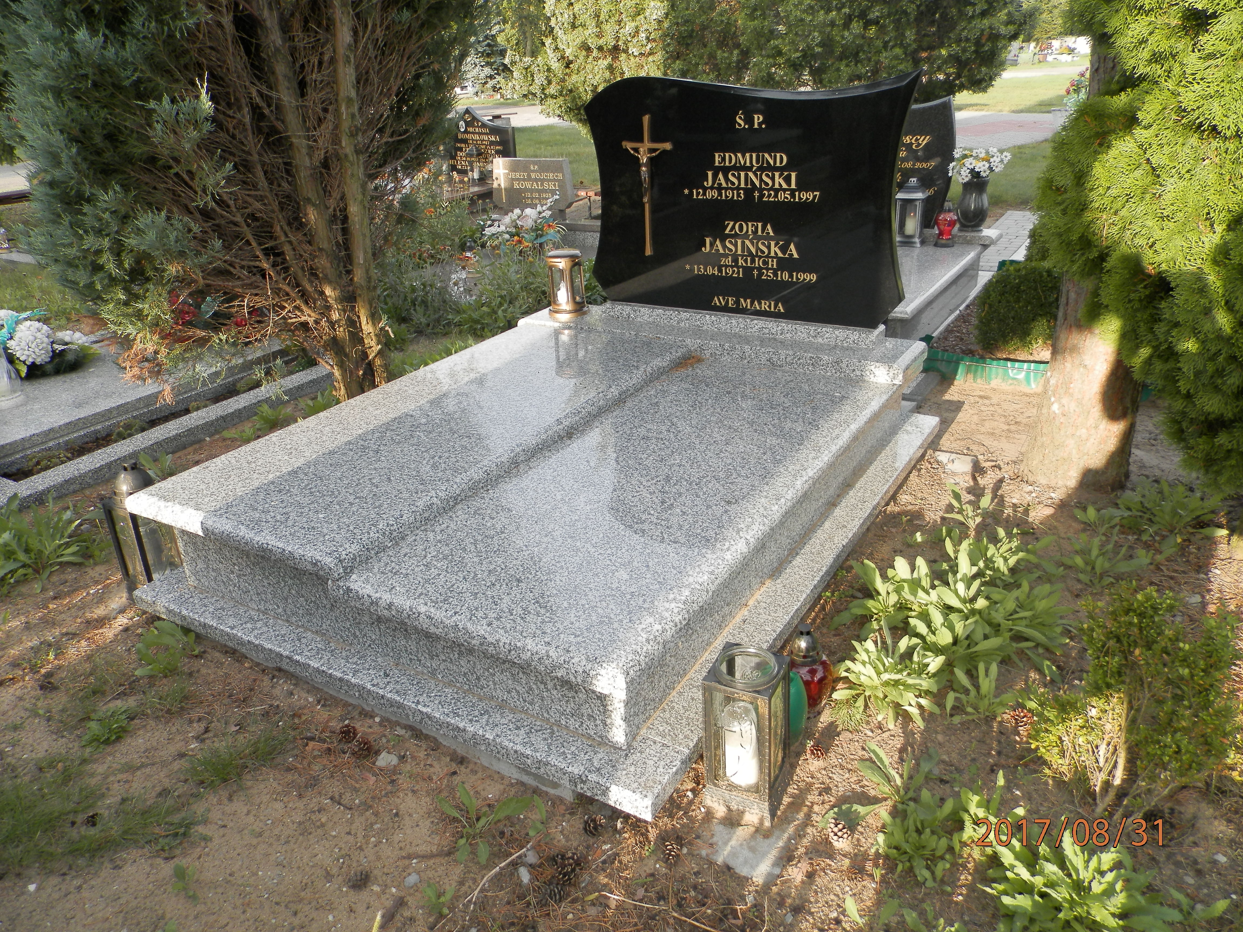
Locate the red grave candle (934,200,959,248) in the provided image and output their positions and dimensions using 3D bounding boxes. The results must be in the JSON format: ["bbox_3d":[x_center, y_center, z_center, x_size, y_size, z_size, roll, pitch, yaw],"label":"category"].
[{"bbox_3d":[1.848,-1.379,5.112,0.133,0.243,0.120,11,28,30],"label":"red grave candle"}]

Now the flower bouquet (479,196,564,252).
[{"bbox_3d":[-0.624,-1.497,5.570,0.460,0.310,0.320,11,28,30],"label":"flower bouquet"}]

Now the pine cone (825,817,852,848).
[{"bbox_3d":[0.407,0.690,1.689,0.044,0.042,0.053,4,24,15],"label":"pine cone"}]

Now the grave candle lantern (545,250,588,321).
[{"bbox_3d":[-0.229,-0.770,3.787,0.175,0.260,0.175,-3,24,1],"label":"grave candle lantern"}]

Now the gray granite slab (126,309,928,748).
[{"bbox_3d":[-0.082,-0.057,2.859,1.517,0.320,2.162,12,27,29],"label":"gray granite slab"}]

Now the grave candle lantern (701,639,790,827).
[{"bbox_3d":[0.236,0.500,1.678,0.127,0.296,0.127,9,27,25],"label":"grave candle lantern"}]

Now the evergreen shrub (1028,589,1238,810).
[{"bbox_3d":[0.896,0.439,1.619,0.340,0.370,0.320,11,28,30],"label":"evergreen shrub"}]

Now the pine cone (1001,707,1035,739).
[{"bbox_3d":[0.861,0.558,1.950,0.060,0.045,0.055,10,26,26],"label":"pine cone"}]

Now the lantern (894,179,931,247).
[{"bbox_3d":[1.613,-1.431,4.976,0.160,0.375,0.160,12,27,29],"label":"lantern"}]

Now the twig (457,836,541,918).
[{"bbox_3d":[-0.218,0.712,1.592,0.040,0.025,0.205,12,28,31],"label":"twig"}]

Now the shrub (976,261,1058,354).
[{"bbox_3d":[1.767,-0.709,3.988,0.360,0.390,0.360,11,28,30],"label":"shrub"}]

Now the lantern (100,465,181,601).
[{"bbox_3d":[-1.355,0.168,2.563,0.133,0.383,0.133,12,27,29],"label":"lantern"}]

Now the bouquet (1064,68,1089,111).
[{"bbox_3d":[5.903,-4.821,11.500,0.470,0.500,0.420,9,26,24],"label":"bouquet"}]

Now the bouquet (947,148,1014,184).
[{"bbox_3d":[2.046,-1.720,5.120,0.340,0.200,0.270,11,28,30],"label":"bouquet"}]

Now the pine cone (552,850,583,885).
[{"bbox_3d":[-0.099,0.733,1.637,0.050,0.045,0.056,-5,24,-6],"label":"pine cone"}]

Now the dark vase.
[{"bbox_3d":[2.050,-1.527,5.242,0.195,0.290,0.195,11,28,30],"label":"dark vase"}]

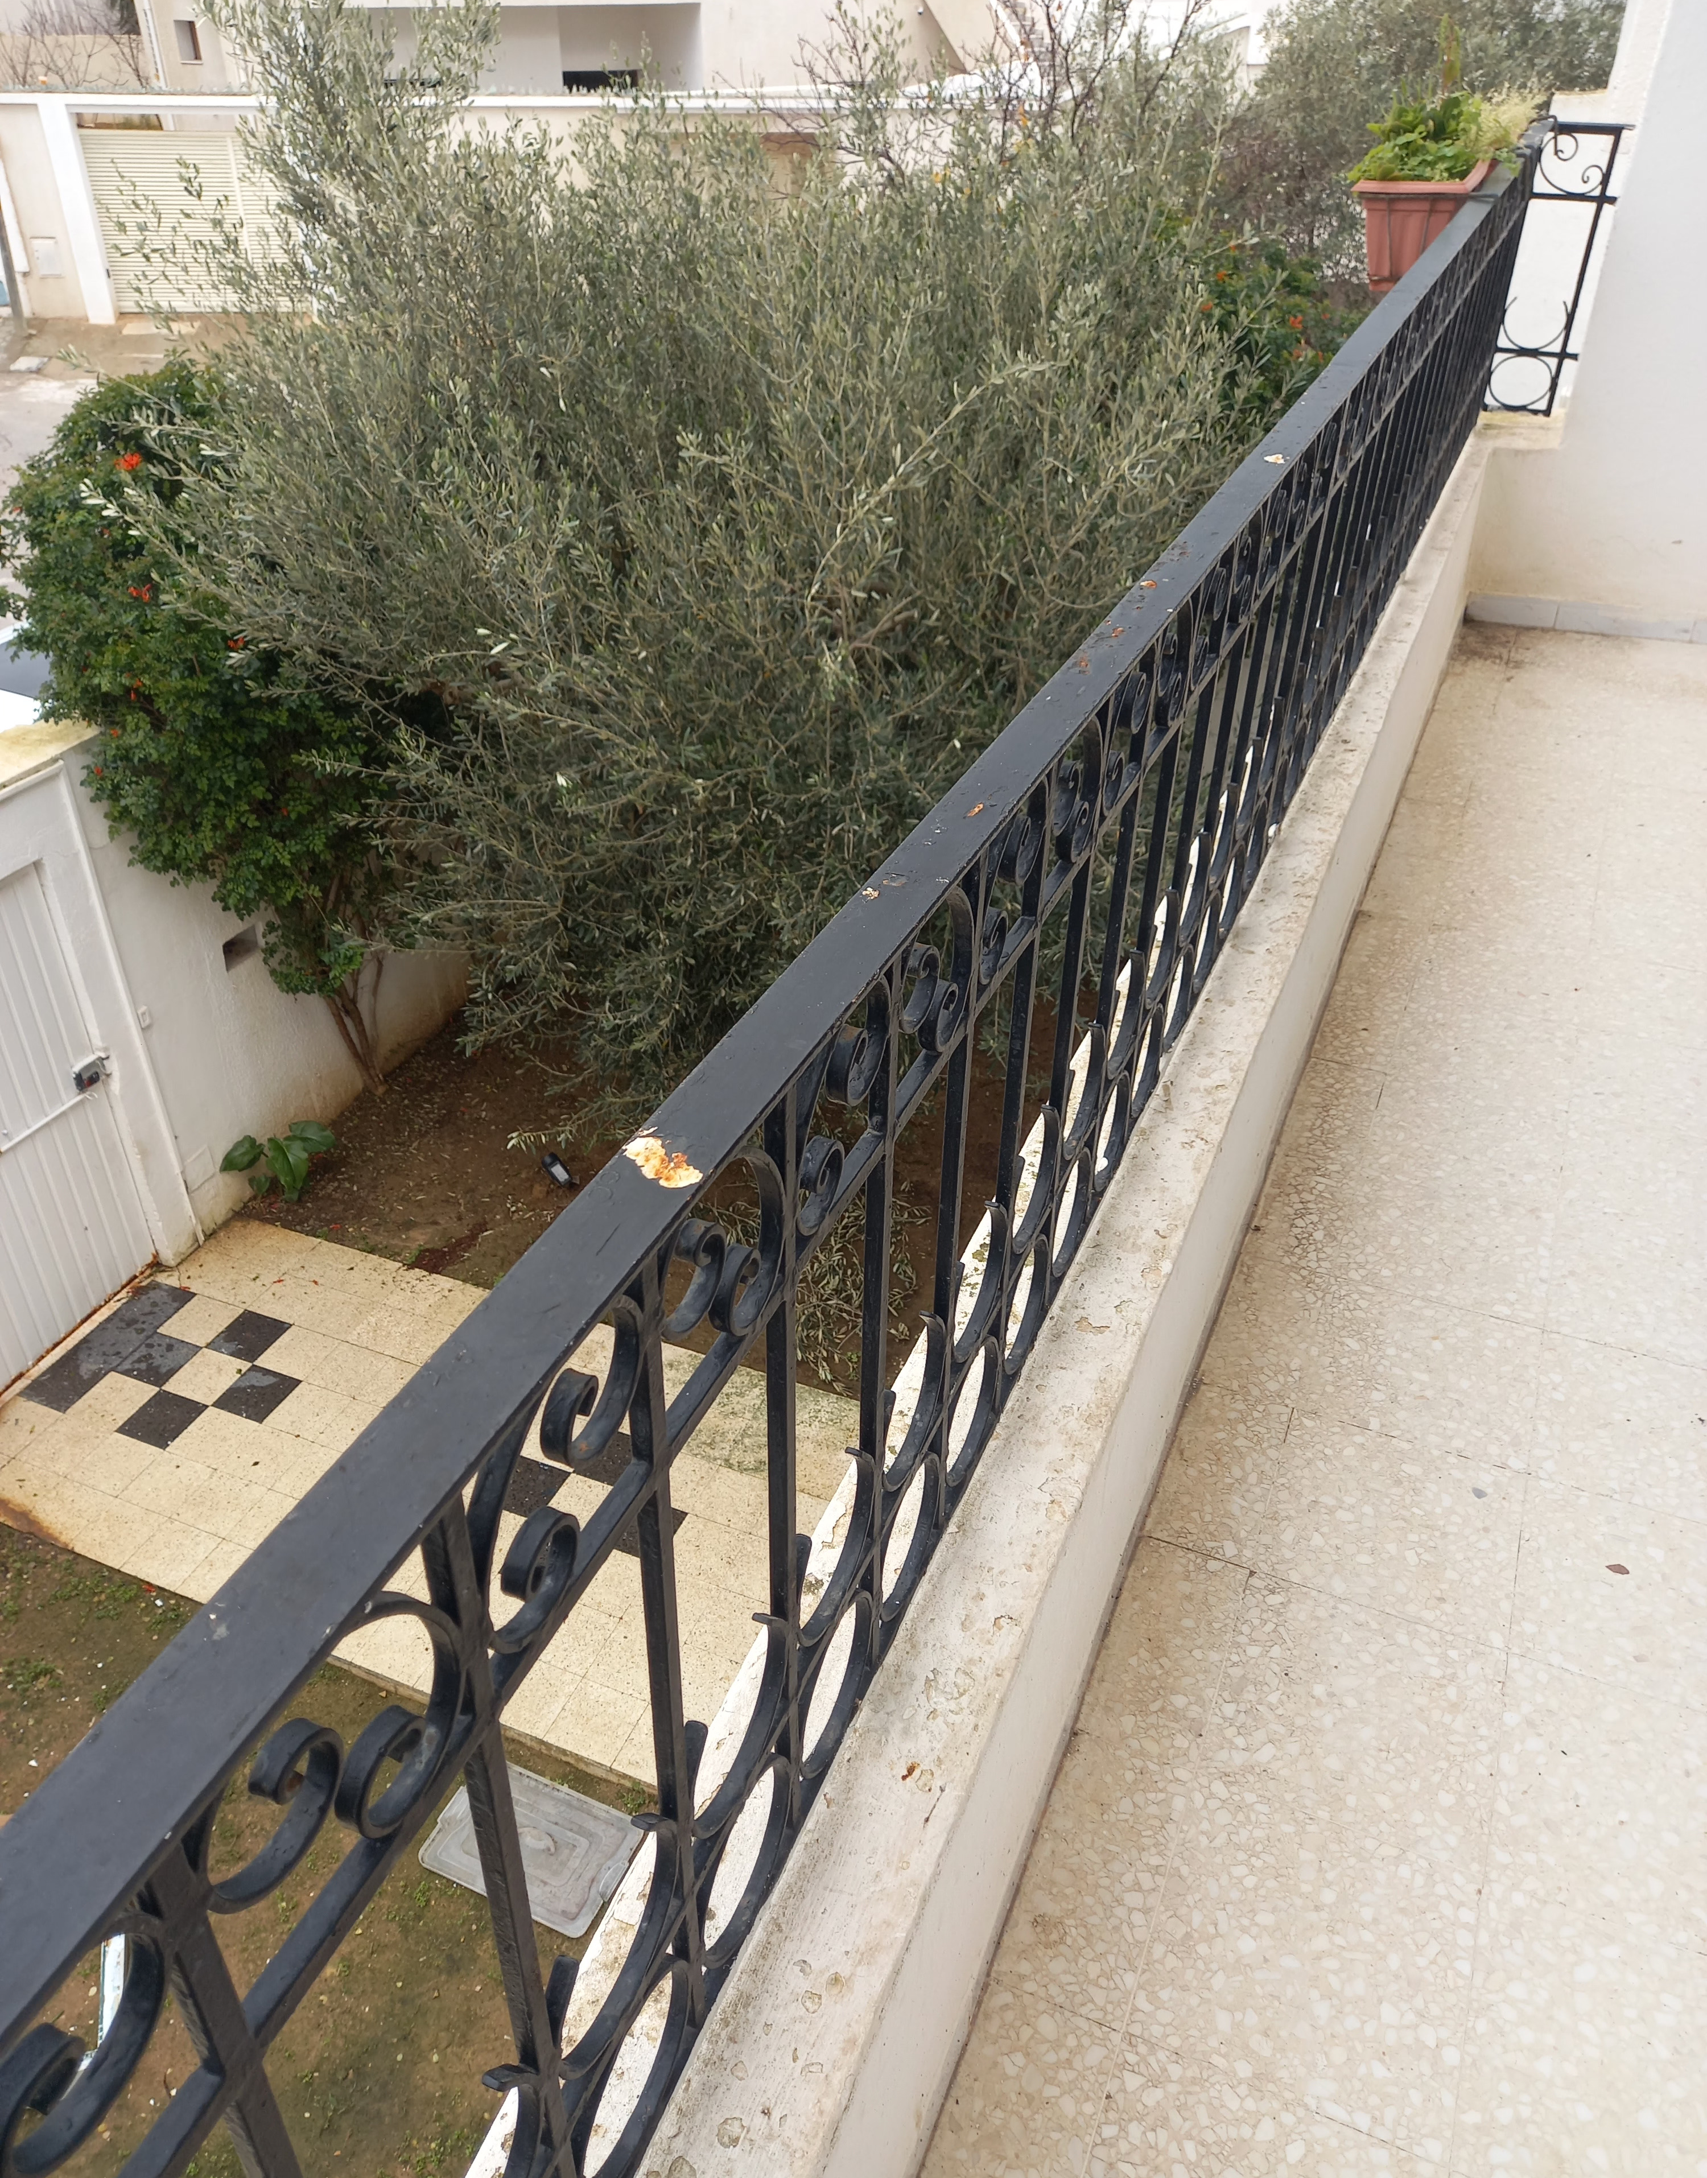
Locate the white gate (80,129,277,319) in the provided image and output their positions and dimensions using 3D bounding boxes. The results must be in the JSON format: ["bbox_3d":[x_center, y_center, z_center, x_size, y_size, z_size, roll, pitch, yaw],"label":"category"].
[{"bbox_3d":[-9.476,-12.587,23.956,2.959,2.360,0.100,-1,34,-3],"label":"white gate"}]

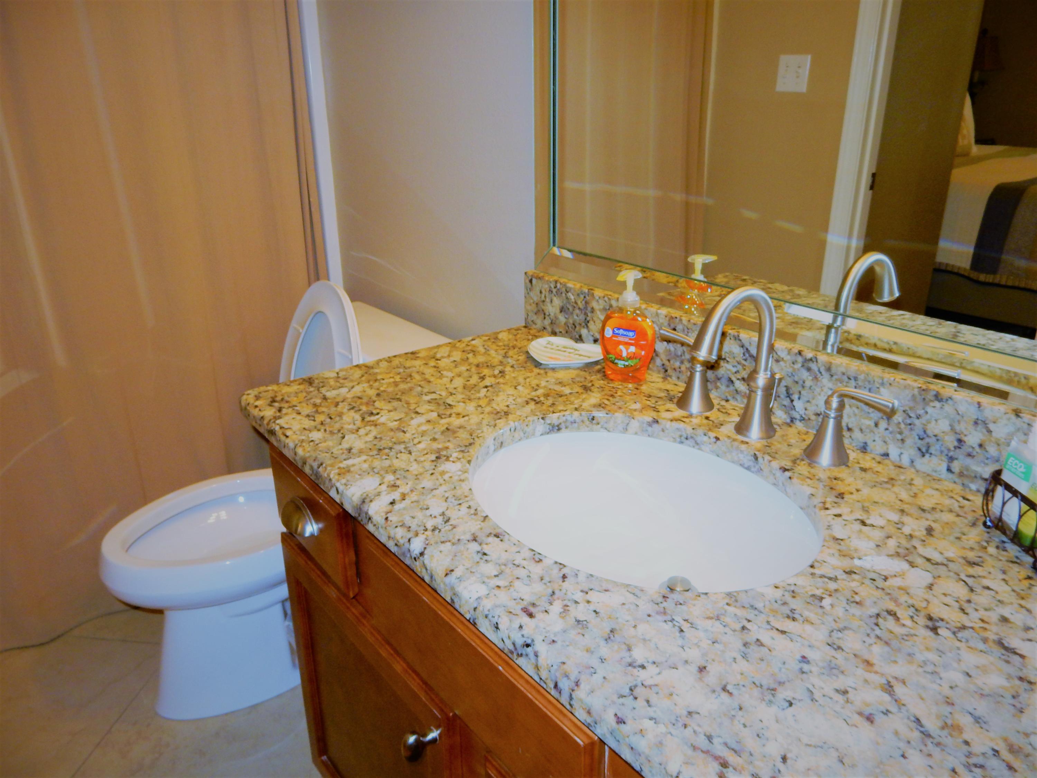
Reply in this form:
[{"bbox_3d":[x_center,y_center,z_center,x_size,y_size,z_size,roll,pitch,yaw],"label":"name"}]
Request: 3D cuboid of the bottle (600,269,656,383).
[{"bbox_3d":[0.169,-0.097,1.147,0.089,0.171,0.060,12,25,28],"label":"bottle"}]

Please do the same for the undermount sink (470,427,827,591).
[{"bbox_3d":[0.136,0.209,0.900,0.370,0.170,0.455,-17,27,-35],"label":"undermount sink"}]

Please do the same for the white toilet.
[{"bbox_3d":[-0.535,0.219,1.696,0.735,0.885,0.460,-17,27,-35],"label":"white toilet"}]

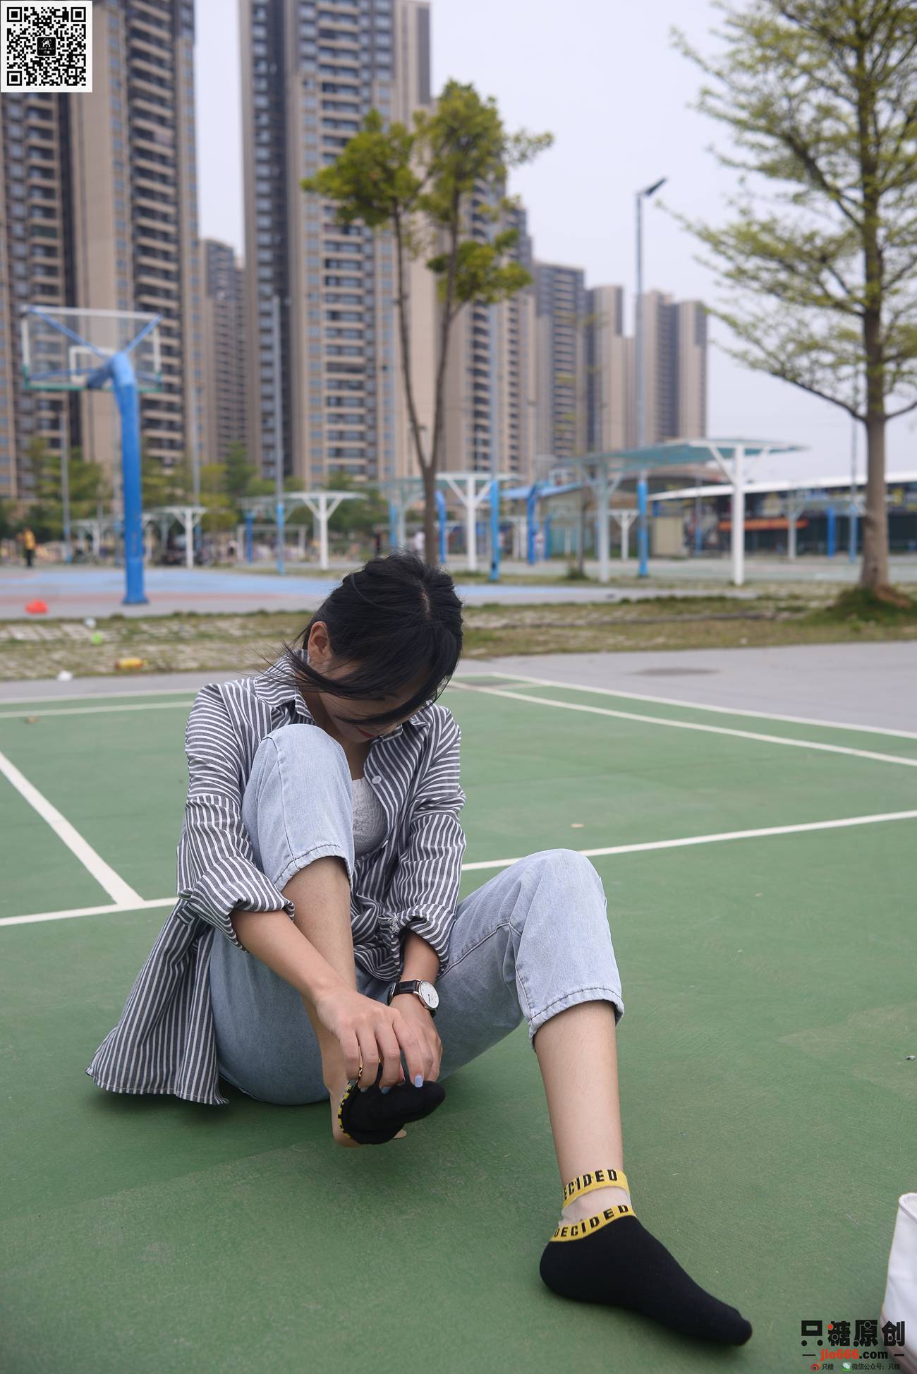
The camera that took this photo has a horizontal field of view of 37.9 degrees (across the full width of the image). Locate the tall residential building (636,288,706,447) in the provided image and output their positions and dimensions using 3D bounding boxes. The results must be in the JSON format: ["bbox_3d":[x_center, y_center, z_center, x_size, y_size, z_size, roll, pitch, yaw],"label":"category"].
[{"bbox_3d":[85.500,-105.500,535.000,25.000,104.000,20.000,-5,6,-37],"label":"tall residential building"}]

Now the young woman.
[{"bbox_3d":[-0.140,0.218,1.605,0.630,0.760,0.910,-2,5,-15],"label":"young woman"}]

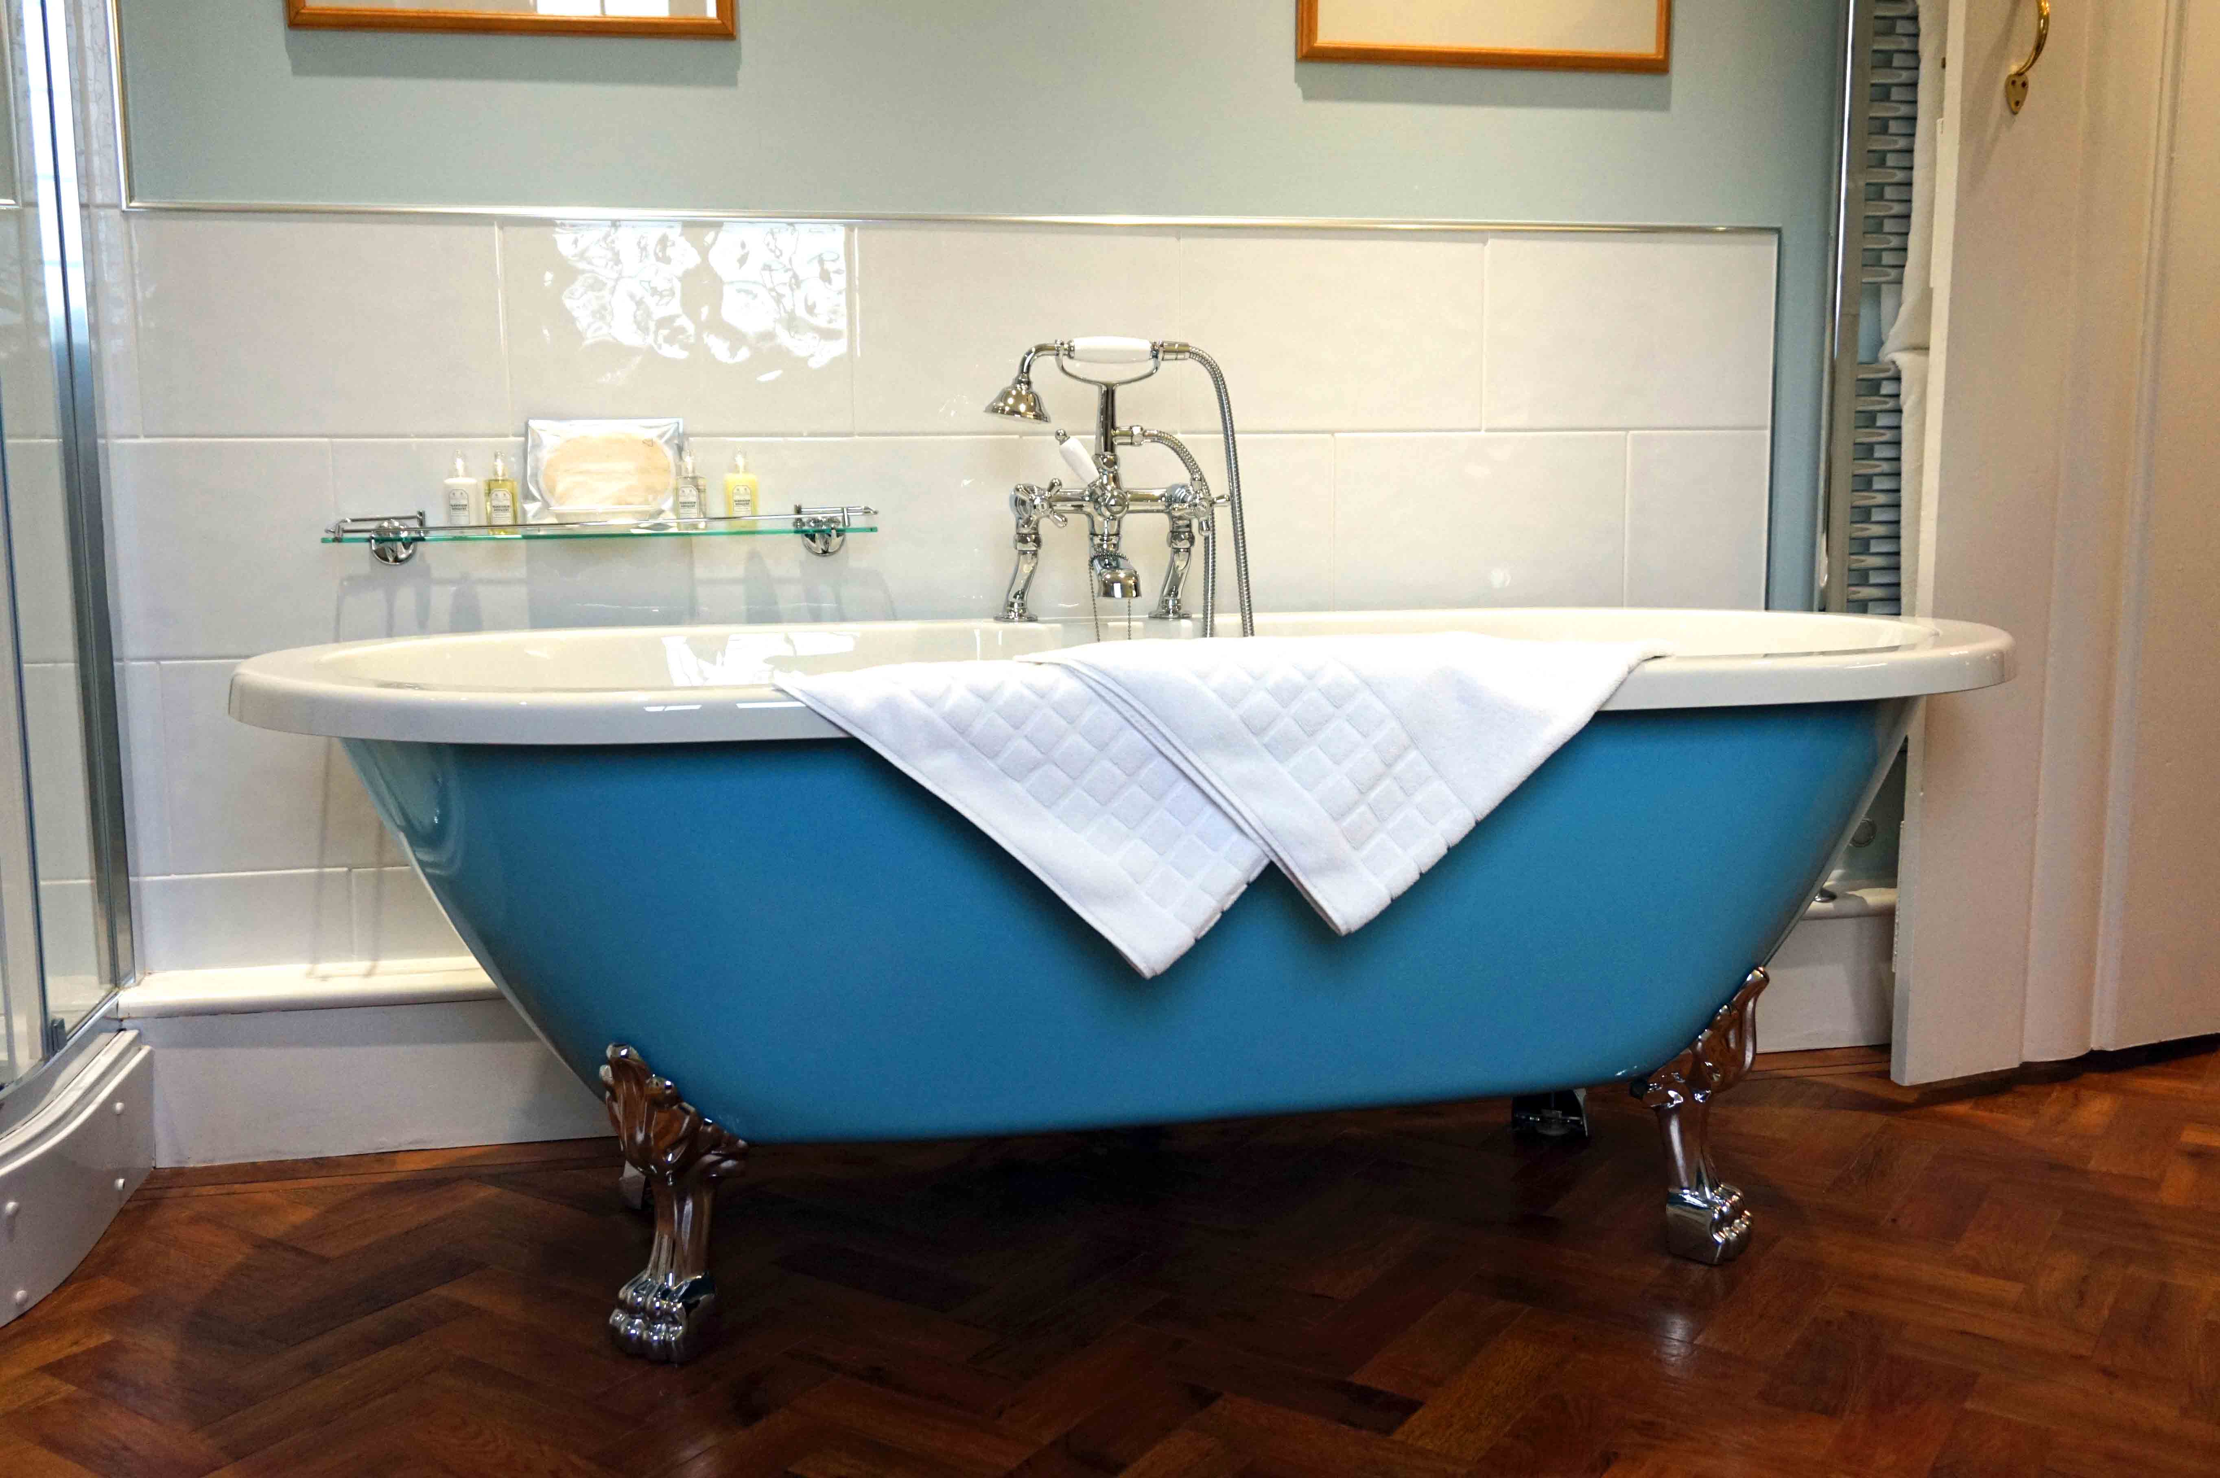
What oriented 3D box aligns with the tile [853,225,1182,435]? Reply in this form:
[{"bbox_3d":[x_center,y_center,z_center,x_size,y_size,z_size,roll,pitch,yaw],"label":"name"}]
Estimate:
[{"bbox_3d":[-0.110,-0.498,2.332,0.400,0.248,0.010,-2,8,-12],"label":"tile"}]

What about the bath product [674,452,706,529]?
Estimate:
[{"bbox_3d":[-0.486,-0.286,2.212,0.034,0.091,0.030,-2,8,-12],"label":"bath product"}]

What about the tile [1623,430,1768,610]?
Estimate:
[{"bbox_3d":[0.782,-0.284,2.548,0.207,0.248,0.010,-2,8,-12],"label":"tile"}]

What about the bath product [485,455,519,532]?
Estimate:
[{"bbox_3d":[-0.689,-0.278,2.164,0.035,0.092,0.031,-2,8,-11],"label":"bath product"}]

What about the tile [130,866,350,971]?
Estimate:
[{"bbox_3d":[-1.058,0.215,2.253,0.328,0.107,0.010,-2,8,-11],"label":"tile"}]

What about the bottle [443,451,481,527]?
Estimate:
[{"bbox_3d":[-0.731,-0.277,2.156,0.034,0.093,0.031,-2,8,-11],"label":"bottle"}]

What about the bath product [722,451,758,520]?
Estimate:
[{"bbox_3d":[-0.426,-0.289,2.213,0.036,0.094,0.031,-2,8,-11],"label":"bath product"}]

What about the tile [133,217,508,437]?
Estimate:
[{"bbox_3d":[-0.901,-0.474,2.190,0.400,0.252,0.010,-2,8,-11],"label":"tile"}]

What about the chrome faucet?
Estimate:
[{"bbox_3d":[0.016,-0.284,2.159,0.310,0.338,0.190,-2,8,-12],"label":"chrome faucet"}]

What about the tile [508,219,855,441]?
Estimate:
[{"bbox_3d":[-0.506,-0.487,2.265,0.400,0.252,0.010,-2,8,-11],"label":"tile"}]

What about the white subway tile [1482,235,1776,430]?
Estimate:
[{"bbox_3d":[0.679,-0.528,2.495,0.404,0.248,0.010,-2,8,-12],"label":"white subway tile"}]

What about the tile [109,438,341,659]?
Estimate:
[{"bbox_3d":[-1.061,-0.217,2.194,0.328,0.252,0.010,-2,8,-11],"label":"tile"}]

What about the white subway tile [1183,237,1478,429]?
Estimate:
[{"bbox_3d":[0.284,-0.513,2.414,0.400,0.252,0.010,-2,8,-11],"label":"white subway tile"}]

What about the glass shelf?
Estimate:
[{"bbox_3d":[-0.577,-0.236,2.206,0.605,0.062,0.144,-2,8,-11],"label":"glass shelf"}]

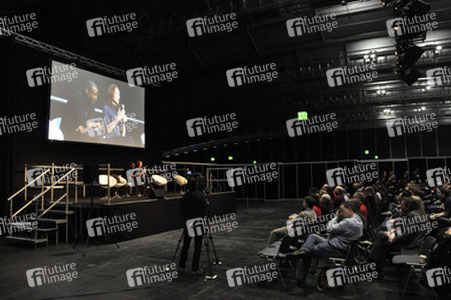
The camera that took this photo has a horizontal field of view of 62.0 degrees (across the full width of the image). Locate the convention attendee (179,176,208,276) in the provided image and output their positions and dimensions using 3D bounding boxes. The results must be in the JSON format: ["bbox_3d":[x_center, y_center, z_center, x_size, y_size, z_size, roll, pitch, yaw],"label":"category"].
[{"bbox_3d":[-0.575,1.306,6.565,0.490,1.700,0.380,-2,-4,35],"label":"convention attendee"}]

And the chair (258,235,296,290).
[{"bbox_3d":[0.830,1.720,5.930,0.500,0.800,0.460,-2,-4,28],"label":"chair"}]

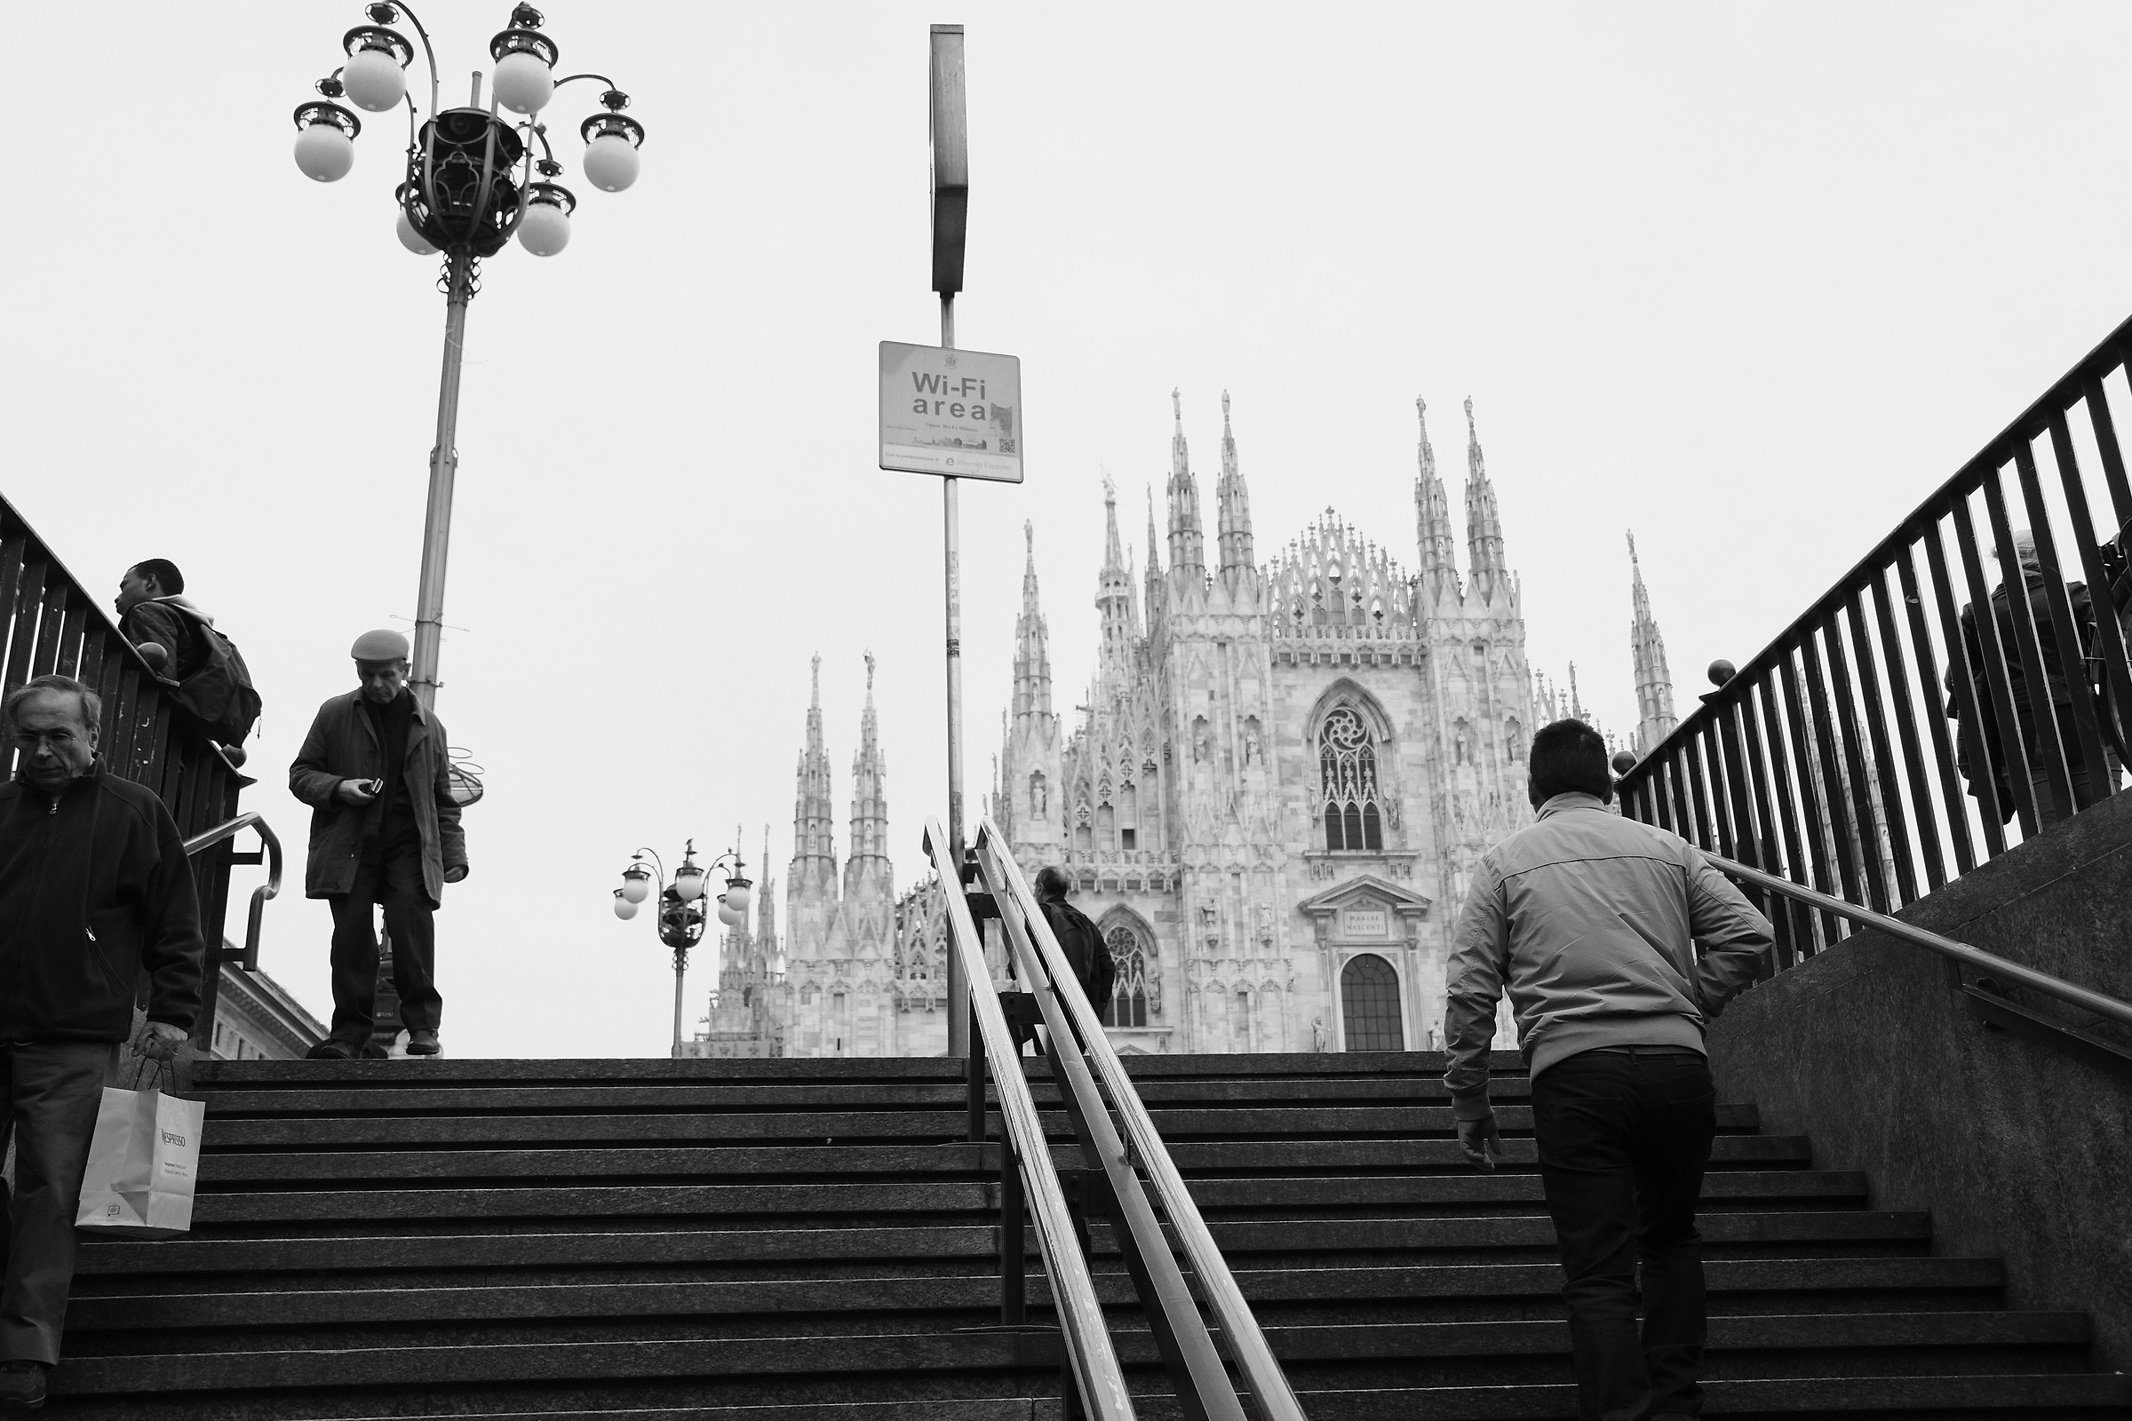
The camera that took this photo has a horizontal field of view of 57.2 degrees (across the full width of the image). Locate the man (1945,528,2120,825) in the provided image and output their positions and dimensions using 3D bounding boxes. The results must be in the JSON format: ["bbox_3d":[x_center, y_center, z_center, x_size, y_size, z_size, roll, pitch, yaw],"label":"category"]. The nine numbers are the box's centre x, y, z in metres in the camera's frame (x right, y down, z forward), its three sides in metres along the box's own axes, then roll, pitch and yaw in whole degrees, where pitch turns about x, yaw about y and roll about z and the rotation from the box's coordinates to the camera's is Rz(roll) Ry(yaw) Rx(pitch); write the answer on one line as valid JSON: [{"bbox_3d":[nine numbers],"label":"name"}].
[{"bbox_3d":[3.432,0.145,6.702,0.560,1.700,0.420,-9,-23,19],"label":"man"}]

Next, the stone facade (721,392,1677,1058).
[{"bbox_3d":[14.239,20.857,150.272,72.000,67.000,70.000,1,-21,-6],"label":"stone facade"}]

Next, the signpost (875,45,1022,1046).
[{"bbox_3d":[-0.408,-0.706,7.267,0.570,3.926,0.753,3,-22,-13],"label":"signpost"}]

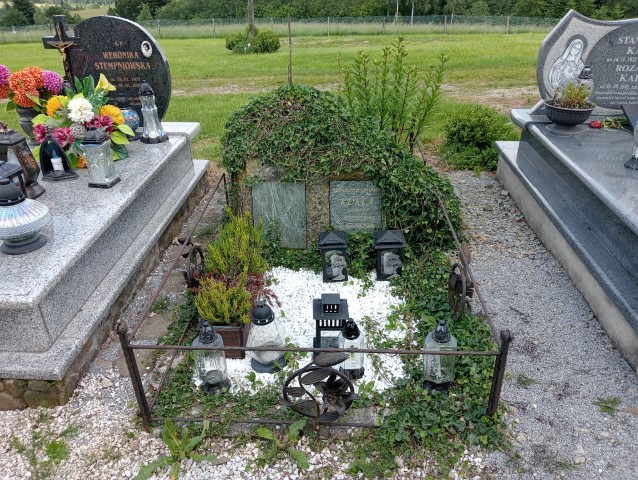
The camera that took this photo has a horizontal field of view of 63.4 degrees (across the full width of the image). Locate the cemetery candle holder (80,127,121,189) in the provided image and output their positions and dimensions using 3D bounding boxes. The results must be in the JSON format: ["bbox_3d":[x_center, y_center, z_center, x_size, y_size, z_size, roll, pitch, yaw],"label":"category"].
[{"bbox_3d":[-1.129,-0.435,2.646,0.140,0.288,0.140,4,29,10],"label":"cemetery candle holder"}]

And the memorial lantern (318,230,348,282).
[{"bbox_3d":[0.076,0.068,2.548,0.140,0.243,0.140,-1,29,2],"label":"memorial lantern"}]

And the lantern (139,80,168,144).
[{"bbox_3d":[-1.061,-0.806,3.238,0.171,0.371,0.171,0,29,3],"label":"lantern"}]

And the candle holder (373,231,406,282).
[{"bbox_3d":[0.352,0.065,2.535,0.147,0.241,0.140,-1,29,2],"label":"candle holder"}]

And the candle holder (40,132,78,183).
[{"bbox_3d":[-1.387,-0.458,2.752,0.165,0.245,0.119,-5,29,-5],"label":"candle holder"}]

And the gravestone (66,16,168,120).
[{"bbox_3d":[-1.236,-1.056,3.327,0.602,0.695,0.084,0,29,3],"label":"gravestone"}]

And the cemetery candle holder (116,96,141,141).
[{"bbox_3d":[-1.222,-0.784,3.314,0.146,0.270,0.146,0,29,3],"label":"cemetery candle holder"}]

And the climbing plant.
[{"bbox_3d":[0.134,-0.431,2.855,1.316,0.823,0.560,0,29,3],"label":"climbing plant"}]

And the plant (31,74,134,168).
[{"bbox_3d":[-1.348,-0.672,2.952,0.518,0.427,0.378,0,29,3],"label":"plant"}]

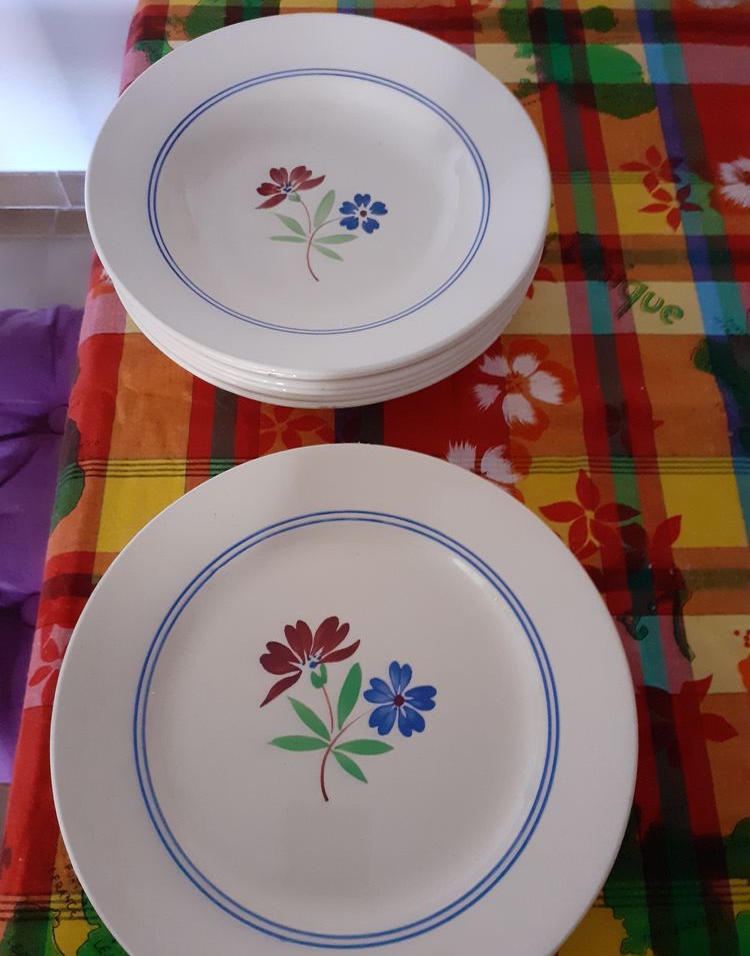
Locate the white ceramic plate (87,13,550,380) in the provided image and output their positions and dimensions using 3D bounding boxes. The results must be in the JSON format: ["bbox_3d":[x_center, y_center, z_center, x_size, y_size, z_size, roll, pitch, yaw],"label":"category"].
[{"bbox_3d":[-0.028,-0.147,0.414,0.235,0.038,0.235,0,67,-1],"label":"white ceramic plate"}]

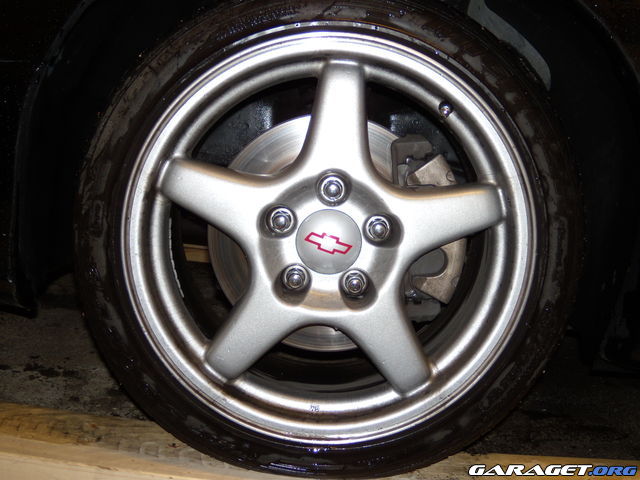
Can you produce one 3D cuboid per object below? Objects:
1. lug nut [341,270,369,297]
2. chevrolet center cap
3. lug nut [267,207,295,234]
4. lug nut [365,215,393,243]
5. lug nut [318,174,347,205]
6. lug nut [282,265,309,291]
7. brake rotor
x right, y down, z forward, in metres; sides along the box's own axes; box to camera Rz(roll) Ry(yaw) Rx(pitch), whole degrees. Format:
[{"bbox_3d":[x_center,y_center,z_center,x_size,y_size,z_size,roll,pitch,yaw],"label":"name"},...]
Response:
[{"bbox_3d":[0.042,0.052,0.792,0.027,0.027,0.031,0,6,-1],"label":"lug nut"},{"bbox_3d":[0.010,0.002,0.773,0.075,0.075,0.017,13,6,-2],"label":"chevrolet center cap"},{"bbox_3d":[-0.046,-0.022,0.783,0.027,0.027,0.031,0,6,-1],"label":"lug nut"},{"bbox_3d":[0.069,-0.014,0.785,0.027,0.027,0.031,0,6,-1],"label":"lug nut"},{"bbox_3d":[0.015,-0.059,0.780,0.027,0.027,0.031,0,6,-1],"label":"lug nut"},{"bbox_3d":[-0.029,0.047,0.790,0.027,0.027,0.031,0,6,-1],"label":"lug nut"},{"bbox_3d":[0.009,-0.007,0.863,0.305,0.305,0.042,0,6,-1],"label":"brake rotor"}]

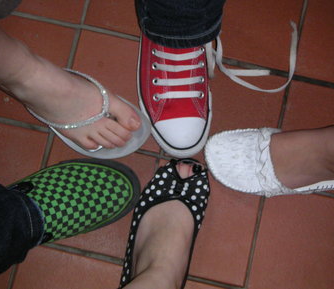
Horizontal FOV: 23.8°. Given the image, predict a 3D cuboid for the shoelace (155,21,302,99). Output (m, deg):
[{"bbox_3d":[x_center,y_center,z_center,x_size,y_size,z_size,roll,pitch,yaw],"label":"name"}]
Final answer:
[{"bbox_3d":[0.086,-0.125,1.109,0.214,0.090,0.123,-1,80,-1],"label":"shoelace"}]

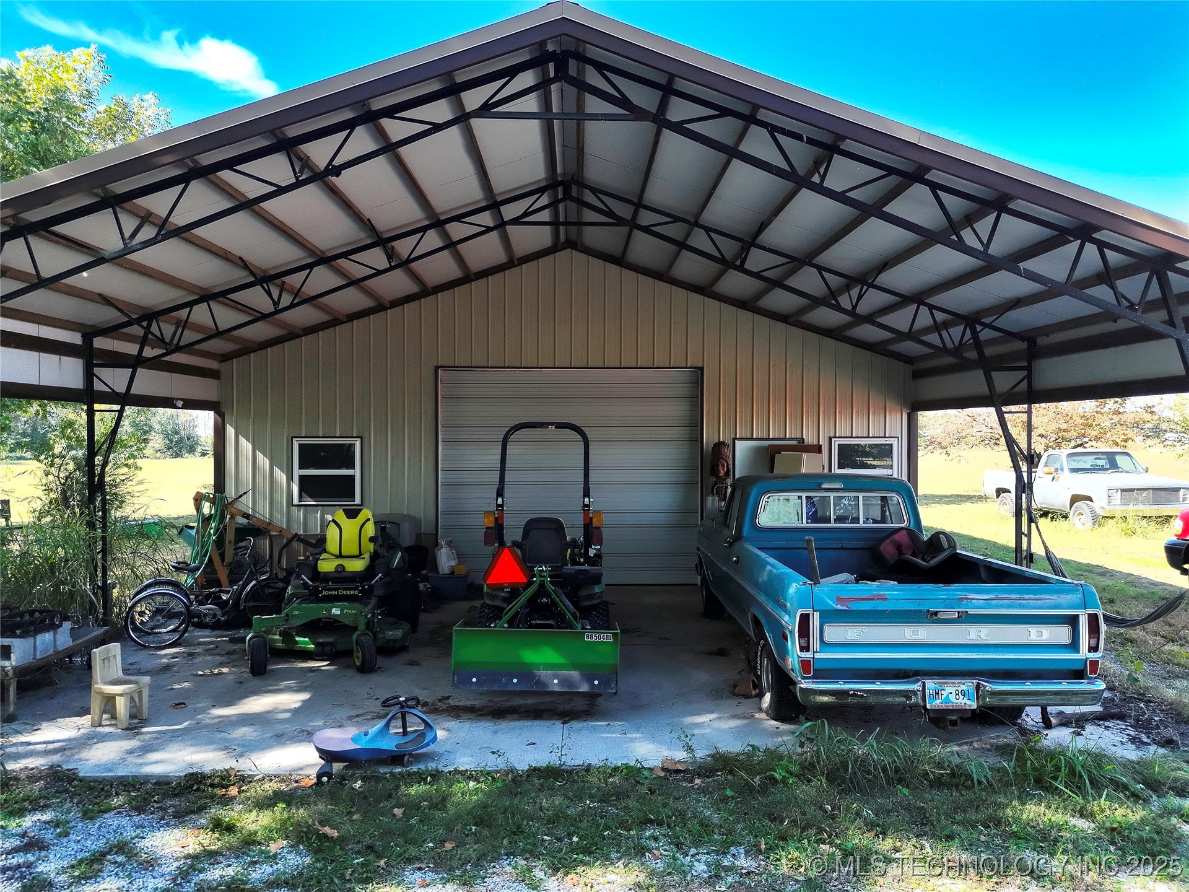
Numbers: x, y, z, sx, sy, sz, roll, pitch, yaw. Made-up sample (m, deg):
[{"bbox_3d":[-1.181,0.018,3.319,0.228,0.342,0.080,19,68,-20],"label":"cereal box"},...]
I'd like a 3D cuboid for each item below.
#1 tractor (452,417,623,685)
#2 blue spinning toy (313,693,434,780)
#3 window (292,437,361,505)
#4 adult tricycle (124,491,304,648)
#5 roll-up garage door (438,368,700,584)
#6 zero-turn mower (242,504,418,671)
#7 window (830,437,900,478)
[{"bbox_3d":[-0.465,0.868,7.930,1.260,2.190,3.900,0,0,-1],"label":"tractor"},{"bbox_3d":[-1.340,1.762,5.050,0.790,0.450,0.360,0,0,-10],"label":"blue spinning toy"},{"bbox_3d":[-3.710,0.353,11.420,0.950,0.950,0.100,0,0,-2],"label":"window"},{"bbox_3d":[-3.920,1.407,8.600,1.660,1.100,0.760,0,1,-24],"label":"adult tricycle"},{"bbox_3d":[-0.343,0.420,11.500,3.650,3.020,0.100,0,0,-2],"label":"roll-up garage door"},{"bbox_3d":[-2.460,1.313,7.930,1.460,1.300,2.030,0,0,-3],"label":"zero-turn mower"},{"bbox_3d":[3.810,0.365,11.600,0.960,0.950,0.100,0,0,-2],"label":"window"}]

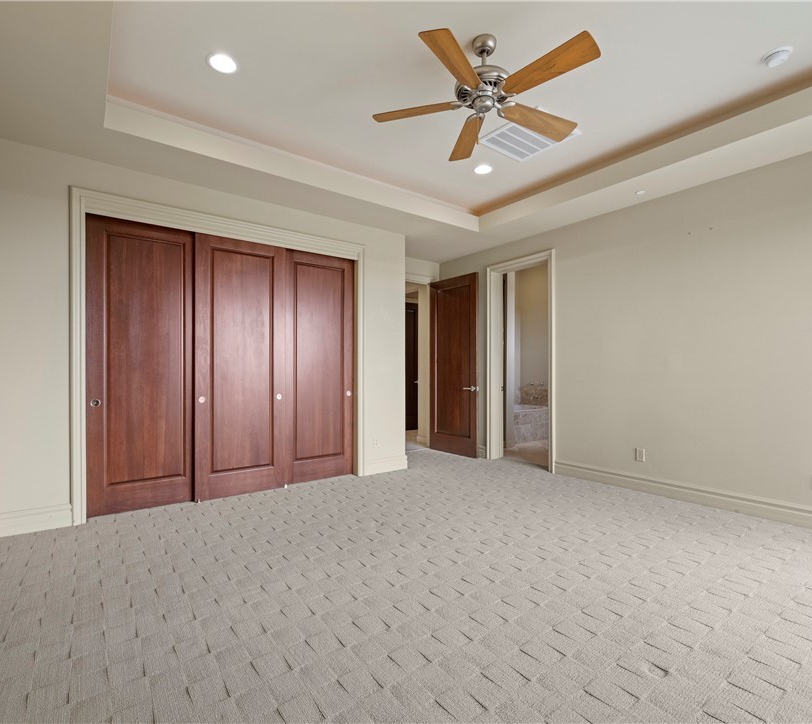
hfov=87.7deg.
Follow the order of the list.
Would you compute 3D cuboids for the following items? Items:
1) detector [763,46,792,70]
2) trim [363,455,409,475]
[{"bbox_3d":[2.275,-1.860,2.592,0.147,0.047,0.147,1,-1,-37],"label":"detector"},{"bbox_3d":[-0.220,1.152,4.725,0.590,0.165,0.022,1,-1,-37],"label":"trim"}]

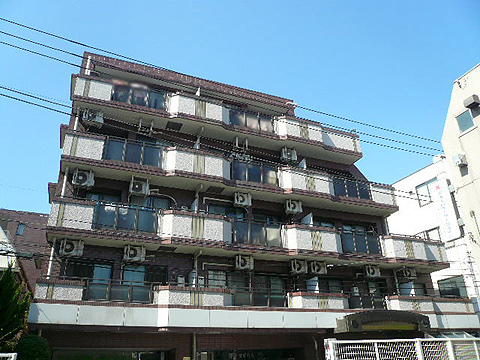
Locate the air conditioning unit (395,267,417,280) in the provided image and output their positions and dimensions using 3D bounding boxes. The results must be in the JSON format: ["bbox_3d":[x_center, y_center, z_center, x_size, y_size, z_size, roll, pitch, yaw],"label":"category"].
[{"bbox_3d":[8.279,4.572,19.193,0.790,0.570,0.300,9,-27,-20],"label":"air conditioning unit"}]

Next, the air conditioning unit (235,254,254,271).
[{"bbox_3d":[0.188,3.506,16.490,0.800,0.560,0.300,9,-27,-20],"label":"air conditioning unit"}]

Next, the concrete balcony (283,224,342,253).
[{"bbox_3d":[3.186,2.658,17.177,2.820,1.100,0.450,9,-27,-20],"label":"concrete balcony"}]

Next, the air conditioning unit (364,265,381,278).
[{"bbox_3d":[6.281,4.338,18.408,0.790,0.570,0.300,9,-27,-20],"label":"air conditioning unit"}]

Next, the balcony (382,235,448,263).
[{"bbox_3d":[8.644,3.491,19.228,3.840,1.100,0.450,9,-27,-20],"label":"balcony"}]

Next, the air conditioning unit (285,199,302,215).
[{"bbox_3d":[2.518,1.257,18.210,0.790,0.570,0.300,9,-27,-20],"label":"air conditioning unit"}]

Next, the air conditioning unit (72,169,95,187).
[{"bbox_3d":[-6.044,-0.058,14.997,0.790,0.570,0.300,9,-27,-20],"label":"air conditioning unit"}]

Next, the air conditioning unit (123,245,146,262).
[{"bbox_3d":[-3.958,2.758,14.568,0.790,0.570,0.300,9,-27,-20],"label":"air conditioning unit"}]

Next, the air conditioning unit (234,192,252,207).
[{"bbox_3d":[0.157,0.886,17.591,0.800,0.560,0.300,9,-27,-20],"label":"air conditioning unit"}]

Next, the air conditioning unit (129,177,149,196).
[{"bbox_3d":[-4.069,0.283,15.720,0.790,0.570,0.300,9,-27,-20],"label":"air conditioning unit"}]

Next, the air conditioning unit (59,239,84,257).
[{"bbox_3d":[-6.096,2.449,14.067,0.800,0.560,0.300,9,-27,-20],"label":"air conditioning unit"}]

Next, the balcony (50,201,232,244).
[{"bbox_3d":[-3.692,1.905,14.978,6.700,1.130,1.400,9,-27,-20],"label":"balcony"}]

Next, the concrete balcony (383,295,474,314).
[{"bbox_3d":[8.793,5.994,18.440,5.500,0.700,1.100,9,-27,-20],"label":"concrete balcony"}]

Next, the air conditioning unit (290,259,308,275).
[{"bbox_3d":[2.666,3.882,17.418,0.800,0.560,0.300,9,-27,-20],"label":"air conditioning unit"}]

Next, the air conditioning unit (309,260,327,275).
[{"bbox_3d":[3.541,4.002,17.751,0.800,0.560,0.300,9,-27,-20],"label":"air conditioning unit"}]

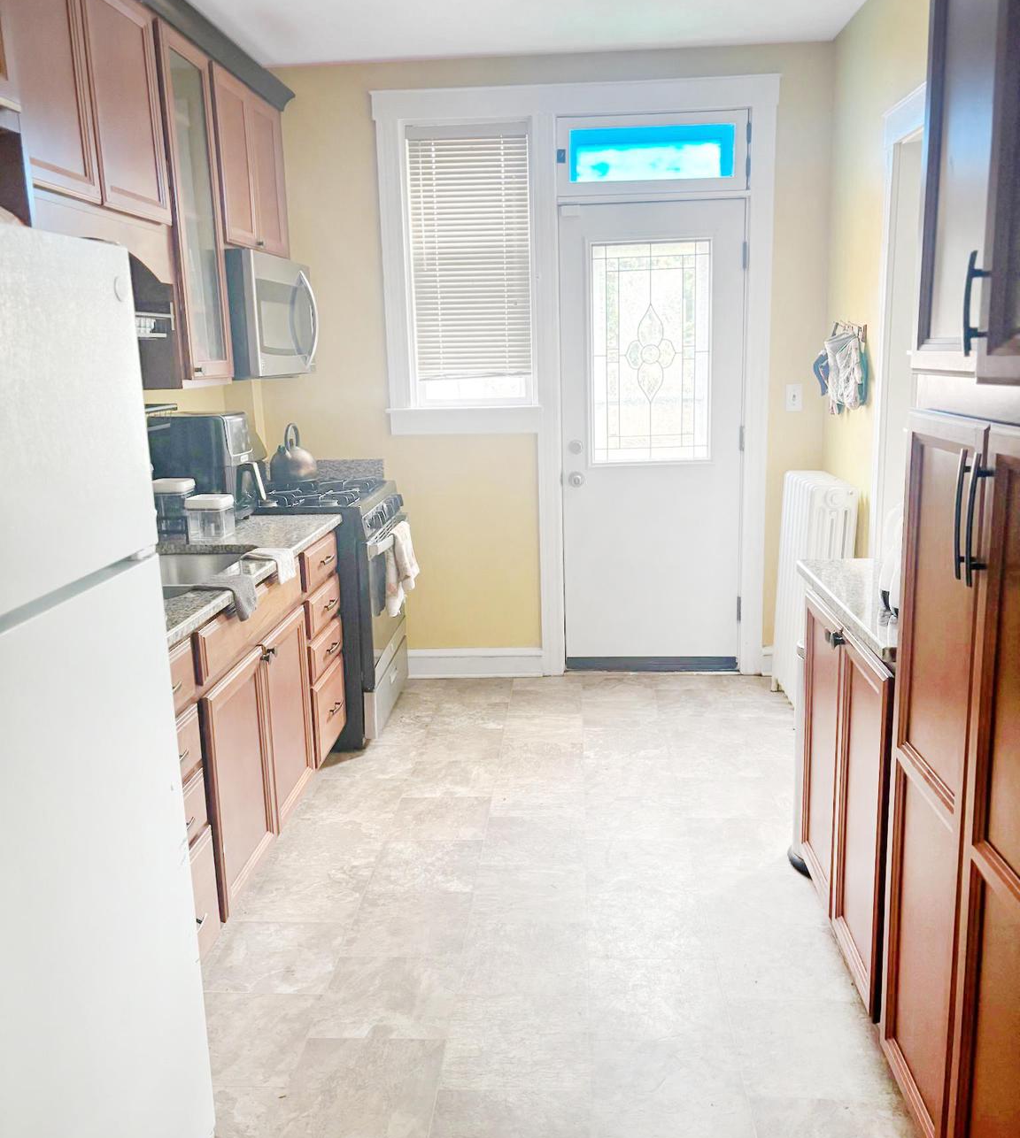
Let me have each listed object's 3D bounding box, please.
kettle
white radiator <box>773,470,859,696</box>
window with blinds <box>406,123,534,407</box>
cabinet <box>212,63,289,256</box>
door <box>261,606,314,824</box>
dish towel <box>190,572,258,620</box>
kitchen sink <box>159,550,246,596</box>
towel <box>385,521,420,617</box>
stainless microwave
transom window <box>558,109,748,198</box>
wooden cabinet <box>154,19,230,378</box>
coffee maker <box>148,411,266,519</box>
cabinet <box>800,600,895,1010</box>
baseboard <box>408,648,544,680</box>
[{"bbox_3d":[-0.910,-0.472,4.270,0.195,0.240,0.200,-2,12,0],"label":"kettle"},{"bbox_3d":[1.214,0.111,4.081,0.190,0.960,0.480,-1,12,4],"label":"white radiator"},{"bbox_3d":[-0.159,-1.278,4.344,0.505,1.163,0.090,-1,12,4],"label":"window with blinds"},{"bbox_3d":[-1.088,-1.447,3.723,0.320,0.580,0.790,-1,12,4],"label":"cabinet"},{"bbox_3d":[-0.695,0.459,3.194,0.022,0.582,0.440,-1,12,4],"label":"door"},{"bbox_3d":[-0.707,0.077,2.519,0.150,0.102,0.180,-1,12,4],"label":"dish towel"},{"bbox_3d":[-0.955,0.122,2.698,0.430,0.210,0.760,-1,12,4],"label":"kitchen sink"},{"bbox_3d":[-0.425,0.004,4.114,0.100,0.355,0.300,-1,12,4],"label":"towel"},{"bbox_3d":[-1.014,-0.932,3.816,0.420,0.415,0.754,-1,12,4],"label":"stainless microwave"},{"bbox_3d":[0.587,-1.707,4.217,0.782,0.320,0.045,-1,12,4],"label":"transom window"},{"bbox_3d":[-1.120,-1.096,3.172,0.320,1.040,0.425,-1,12,4],"label":"wooden cabinet"},{"bbox_3d":[-1.043,-0.349,3.567,0.365,0.369,0.280,-1,12,4],"label":"coffee maker"},{"bbox_3d":[0.984,0.508,2.409,0.432,0.845,0.760,-1,12,4],"label":"cabinet"},{"bbox_3d":[-0.169,0.435,4.716,0.642,0.135,0.020,-1,12,4],"label":"baseboard"}]

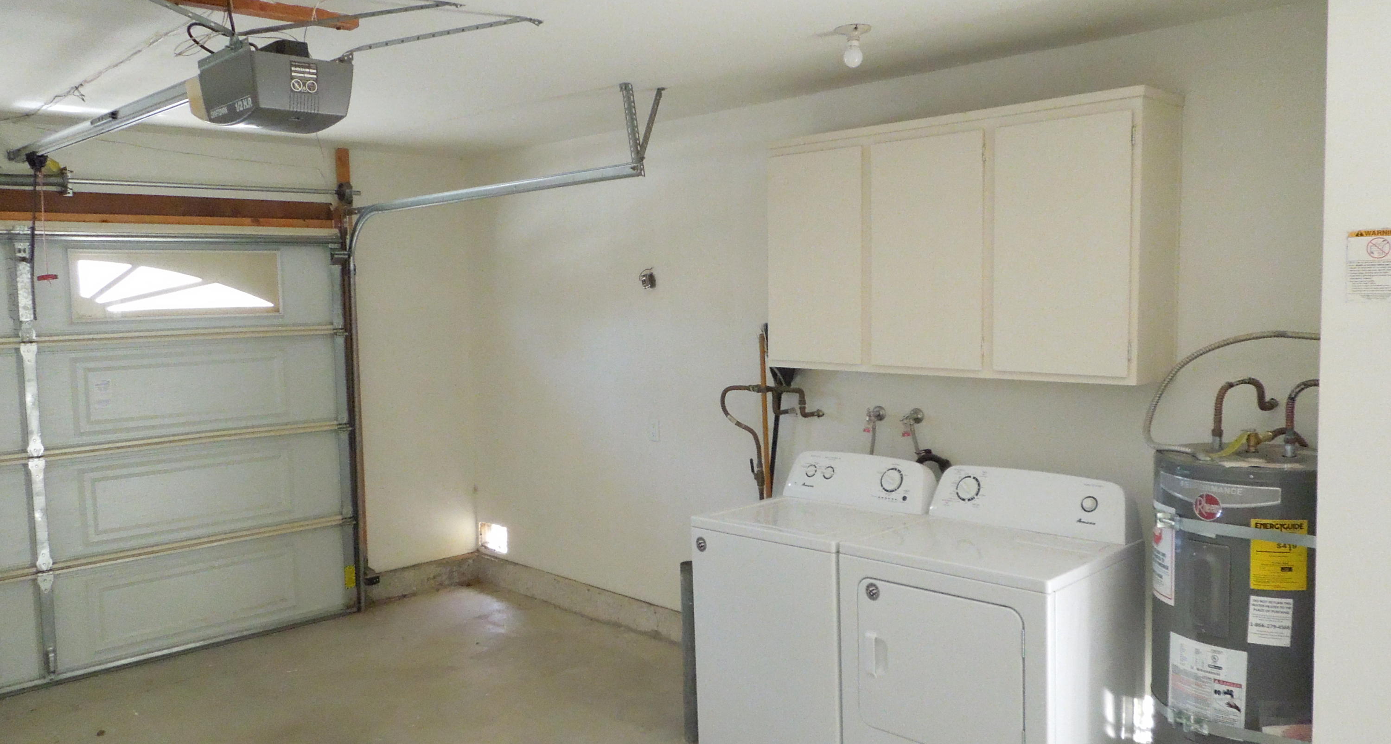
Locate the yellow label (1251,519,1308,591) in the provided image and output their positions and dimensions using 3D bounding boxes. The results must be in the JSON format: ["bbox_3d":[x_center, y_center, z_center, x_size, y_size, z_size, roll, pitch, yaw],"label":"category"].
[{"bbox_3d":[1.560,0.489,2.685,0.131,0.189,0.011,1,4,21],"label":"yellow label"}]

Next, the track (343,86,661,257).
[{"bbox_3d":[-1.050,-0.924,5.017,2.493,0.638,0.279,4,6,45],"label":"track"}]

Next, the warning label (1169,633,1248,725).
[{"bbox_3d":[1.434,0.877,2.831,0.026,0.231,0.224,-3,5,-32],"label":"warning label"}]

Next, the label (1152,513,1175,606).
[{"bbox_3d":[1.391,0.534,3.001,0.021,0.286,0.202,0,4,10],"label":"label"}]

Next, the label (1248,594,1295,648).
[{"bbox_3d":[1.548,0.673,2.703,0.100,0.131,0.007,1,5,24],"label":"label"}]

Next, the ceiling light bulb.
[{"bbox_3d":[0.531,-1.081,3.377,0.122,0.131,0.122,0,4,0],"label":"ceiling light bulb"}]

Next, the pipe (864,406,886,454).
[{"bbox_3d":[0.752,0.252,4.259,0.075,0.209,0.090,4,6,45],"label":"pipe"}]

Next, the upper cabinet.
[{"bbox_3d":[0.971,-0.468,3.809,1.540,0.934,0.333,4,6,45],"label":"upper cabinet"}]

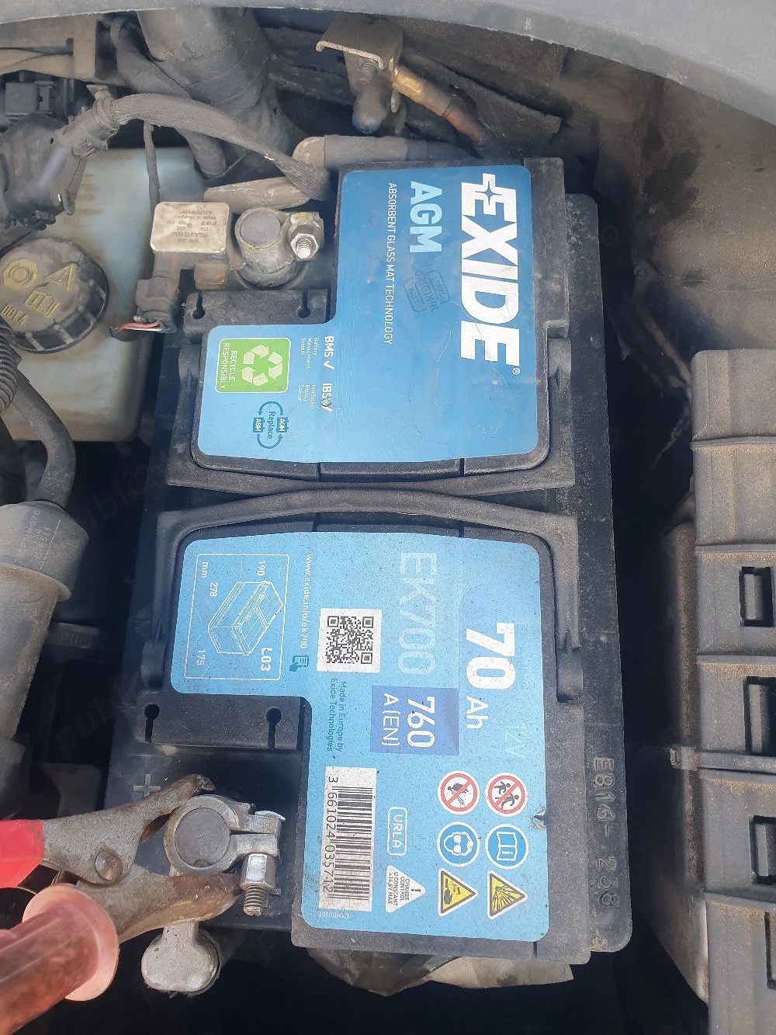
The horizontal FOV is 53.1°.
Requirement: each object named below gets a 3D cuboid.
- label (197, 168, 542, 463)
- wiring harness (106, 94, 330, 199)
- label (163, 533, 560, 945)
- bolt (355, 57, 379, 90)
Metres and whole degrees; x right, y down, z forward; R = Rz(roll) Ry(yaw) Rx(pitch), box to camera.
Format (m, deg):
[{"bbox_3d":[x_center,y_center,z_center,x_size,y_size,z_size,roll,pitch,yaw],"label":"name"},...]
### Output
[{"bbox_3d":[-0.007,-0.077,0.287,0.120,0.004,0.121,0,74,5],"label":"label"},{"bbox_3d":[-0.077,-0.164,0.336,0.100,0.032,0.022,20,76,11],"label":"wiring harness"},{"bbox_3d":[-0.011,0.064,0.246,0.120,0.004,0.121,0,74,5],"label":"label"},{"bbox_3d":[-0.011,-0.226,0.395,0.010,0.010,0.018,16,95,10],"label":"bolt"}]

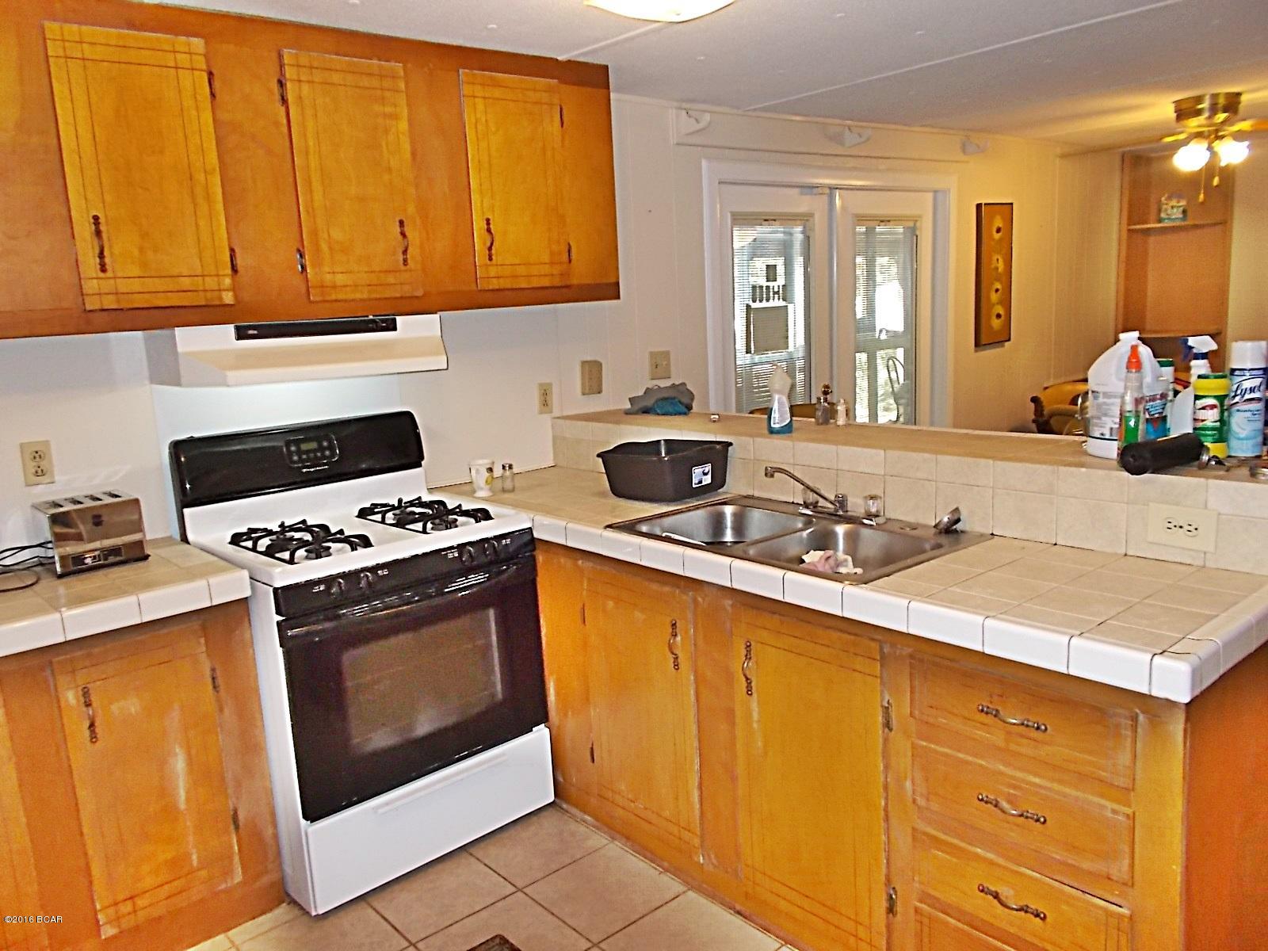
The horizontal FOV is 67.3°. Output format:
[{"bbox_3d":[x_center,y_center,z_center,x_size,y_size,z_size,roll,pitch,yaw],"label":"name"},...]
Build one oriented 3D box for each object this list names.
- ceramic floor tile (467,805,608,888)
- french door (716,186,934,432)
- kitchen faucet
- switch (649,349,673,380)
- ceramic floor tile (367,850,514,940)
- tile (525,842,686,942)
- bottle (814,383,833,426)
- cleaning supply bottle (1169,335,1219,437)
[{"bbox_3d":[-0.280,1.056,2.729,0.306,0.010,0.306,-12,13,-39],"label":"ceramic floor tile"},{"bbox_3d":[1.022,-0.433,4.900,1.840,2.020,0.060,-12,14,-40],"label":"french door"},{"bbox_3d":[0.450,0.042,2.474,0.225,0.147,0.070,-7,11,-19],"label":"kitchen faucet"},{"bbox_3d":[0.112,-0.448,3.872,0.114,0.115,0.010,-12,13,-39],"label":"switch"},{"bbox_3d":[-0.519,1.106,2.535,0.306,0.010,0.306,-12,13,-39],"label":"ceramic floor tile"},{"bbox_3d":[-0.075,1.087,2.492,0.306,0.010,0.306,-12,13,-39],"label":"tile"},{"bbox_3d":[0.604,-0.230,3.071,0.050,0.126,0.045,-1,11,11],"label":"bottle"},{"bbox_3d":[1.340,-0.194,2.274,0.110,0.270,0.070,3,12,30],"label":"cleaning supply bottle"}]

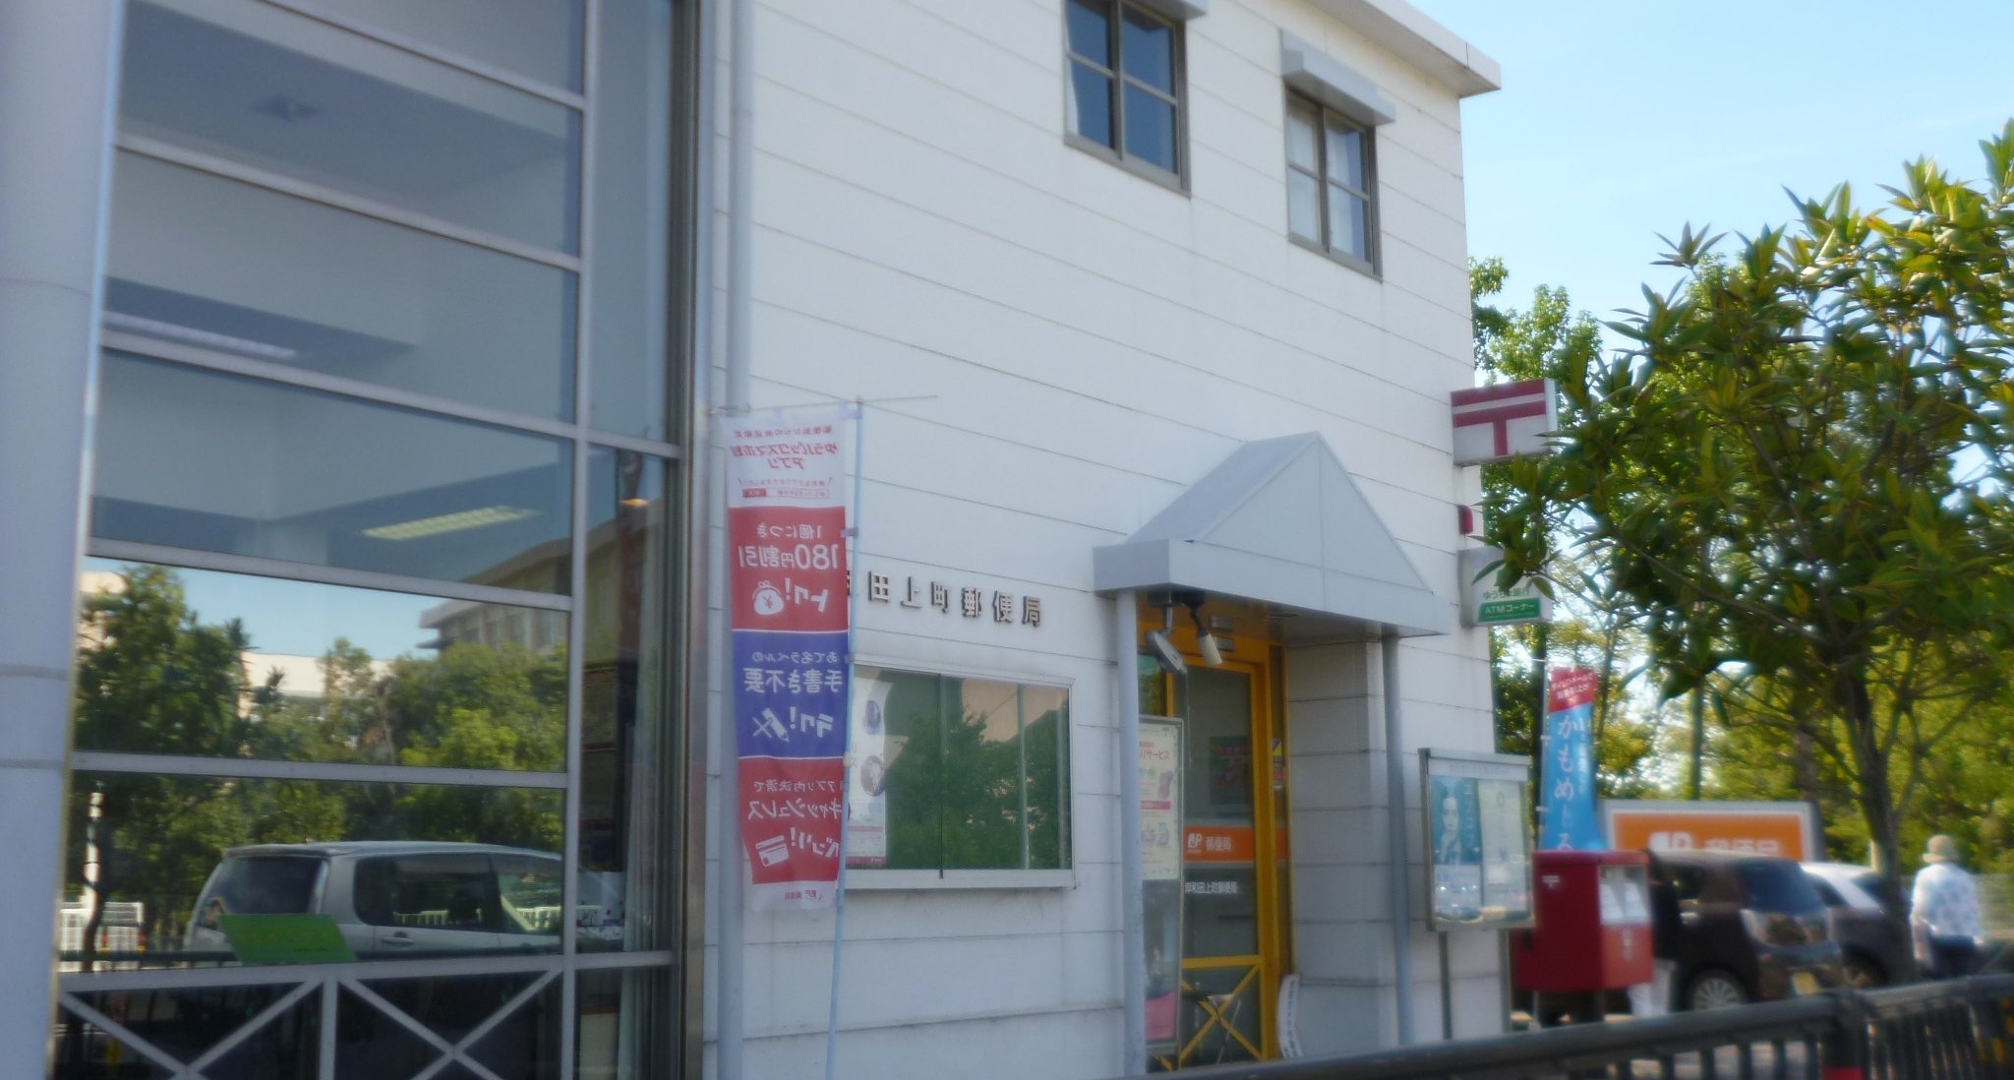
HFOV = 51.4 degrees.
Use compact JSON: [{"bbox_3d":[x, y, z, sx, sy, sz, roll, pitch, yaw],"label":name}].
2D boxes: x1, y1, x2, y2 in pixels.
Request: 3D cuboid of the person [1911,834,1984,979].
[{"bbox_3d":[7.273,3.083,16.159,0.500,1.600,0.330,-2,-10,6],"label":"person"}]

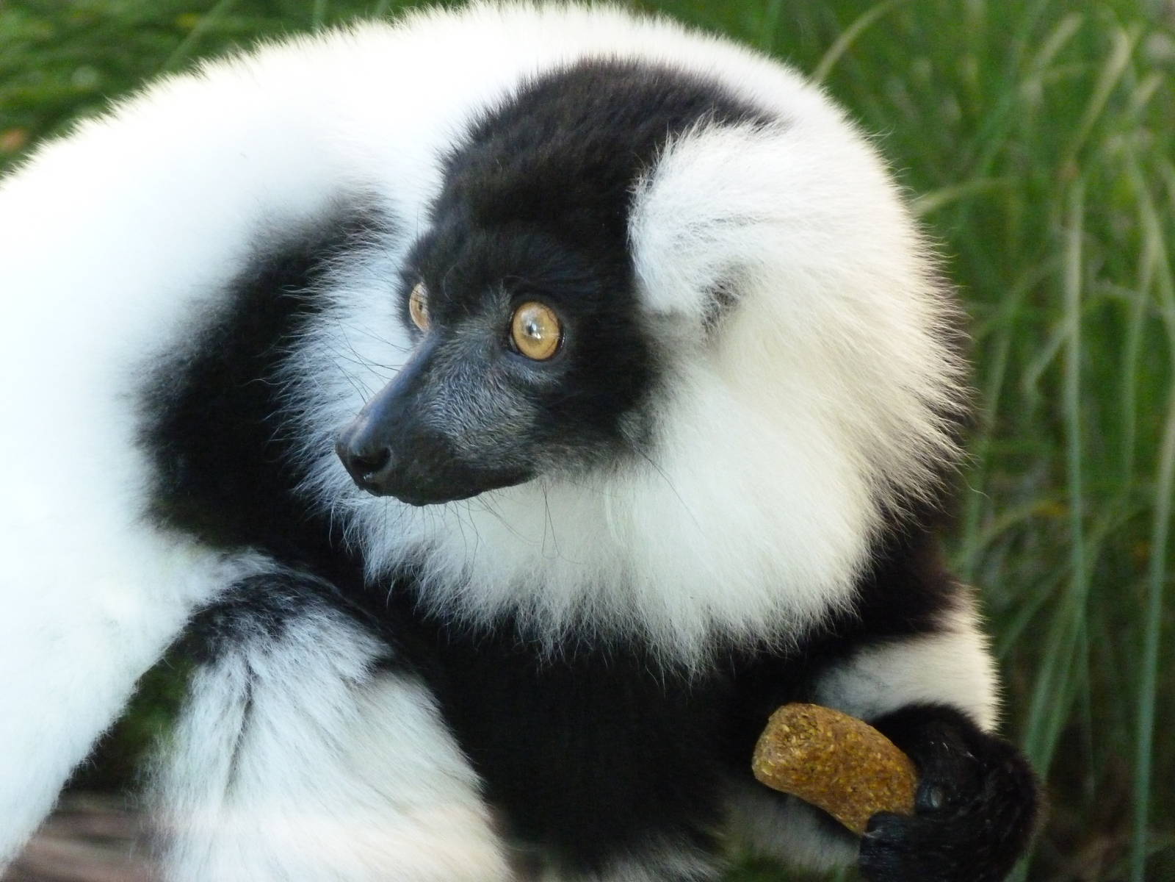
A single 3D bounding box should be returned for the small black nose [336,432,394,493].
[{"bbox_3d":[-0.059,0.006,2.070,0.012,0.015,0.014,-8,12,-38],"label":"small black nose"}]

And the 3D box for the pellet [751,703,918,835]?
[{"bbox_3d":[0.067,0.087,2.100,0.045,0.026,0.025,30,6,0],"label":"pellet"}]

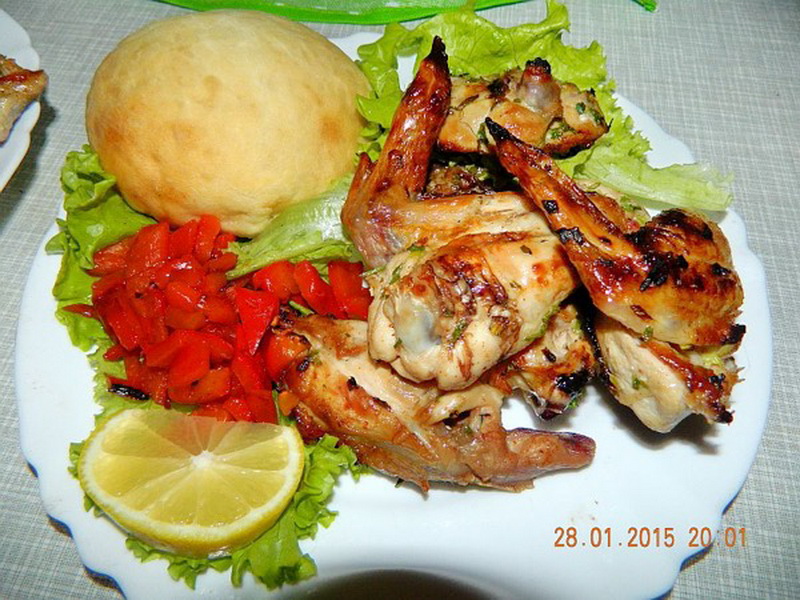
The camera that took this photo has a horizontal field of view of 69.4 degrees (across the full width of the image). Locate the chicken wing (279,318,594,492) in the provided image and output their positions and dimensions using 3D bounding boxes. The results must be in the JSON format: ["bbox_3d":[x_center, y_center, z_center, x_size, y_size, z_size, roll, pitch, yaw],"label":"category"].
[{"bbox_3d":[0.010,0.030,0.173,0.097,0.032,0.040,15,61,10],"label":"chicken wing"}]

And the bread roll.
[{"bbox_3d":[-0.063,-0.070,0.217,0.103,0.053,0.103,-1,60,1],"label":"bread roll"}]

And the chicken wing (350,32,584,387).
[{"bbox_3d":[0.015,-0.032,0.183,0.065,0.046,0.116,-7,60,-2],"label":"chicken wing"}]

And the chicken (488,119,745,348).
[{"bbox_3d":[0.058,-0.019,0.169,0.087,0.035,0.042,37,67,21],"label":"chicken"}]

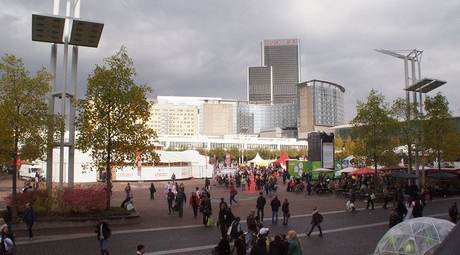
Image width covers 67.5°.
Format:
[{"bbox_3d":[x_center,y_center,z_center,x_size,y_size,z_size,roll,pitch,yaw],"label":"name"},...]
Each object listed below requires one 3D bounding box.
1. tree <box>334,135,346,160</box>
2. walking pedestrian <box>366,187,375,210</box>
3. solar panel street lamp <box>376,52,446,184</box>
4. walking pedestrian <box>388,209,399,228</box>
[{"bbox_3d":[28.553,6.732,89.748,2.900,9.310,2.900,0,-4,0],"label":"tree"},{"bbox_3d":[11.174,5.648,27.390,0.700,1.720,0.550,1,-5,-14],"label":"walking pedestrian"},{"bbox_3d":[21.853,-0.924,41.800,5.000,17.080,7.200,3,-5,-30],"label":"solar panel street lamp"},{"bbox_3d":[8.498,5.125,17.900,0.520,1.700,0.400,-2,-5,27],"label":"walking pedestrian"}]

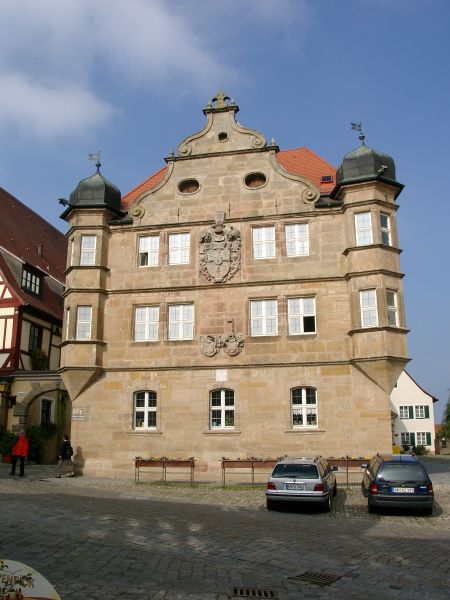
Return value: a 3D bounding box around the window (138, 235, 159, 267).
[{"bbox_3d":[-3.309,-2.134,25.871,0.908,1.438,0.150,-3,-15,11],"label":"window"}]

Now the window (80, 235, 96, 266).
[{"bbox_3d":[-5.823,-2.085,25.156,0.641,1.286,0.120,0,-14,-3],"label":"window"}]

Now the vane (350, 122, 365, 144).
[{"bbox_3d":[5.350,-6.723,23.795,0.500,0.970,0.170,4,-15,-17],"label":"vane"}]

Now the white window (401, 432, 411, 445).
[{"bbox_3d":[17.824,13.700,58.000,0.980,1.200,0.150,-3,-15,11],"label":"white window"}]

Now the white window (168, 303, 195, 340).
[{"bbox_3d":[-1.831,0.953,24.773,1.099,1.505,0.150,-3,-15,11],"label":"white window"}]

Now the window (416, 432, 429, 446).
[{"bbox_3d":[19.546,13.800,58.381,0.950,1.250,0.150,-3,-15,11],"label":"window"}]

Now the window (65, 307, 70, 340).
[{"bbox_3d":[-6.757,1.125,25.476,0.150,1.500,0.630,8,-17,-30],"label":"window"}]

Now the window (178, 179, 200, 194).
[{"bbox_3d":[-1.478,-4.702,24.541,1.000,0.760,0.200,-3,-15,11],"label":"window"}]

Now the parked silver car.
[{"bbox_3d":[2.359,5.291,17.547,1.700,1.400,4.430,-3,-12,12],"label":"parked silver car"}]

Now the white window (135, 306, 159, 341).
[{"bbox_3d":[-3.309,1.033,25.068,1.076,1.488,0.150,-3,-15,11],"label":"white window"}]

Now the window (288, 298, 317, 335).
[{"bbox_3d":[3.118,0.667,23.791,1.139,1.499,0.150,-3,-15,11],"label":"window"}]

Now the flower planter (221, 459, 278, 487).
[{"bbox_3d":[0.945,6.024,20.628,2.220,0.960,0.400,-3,-15,11],"label":"flower planter"}]

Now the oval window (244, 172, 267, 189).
[{"bbox_3d":[1.344,-5.213,25.682,1.020,0.786,0.200,-3,-15,11],"label":"oval window"}]

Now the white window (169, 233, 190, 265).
[{"bbox_3d":[-1.916,-2.135,24.864,0.938,1.323,0.150,-3,-14,11],"label":"white window"}]

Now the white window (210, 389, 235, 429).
[{"bbox_3d":[-0.090,4.259,22.950,0.956,1.546,0.150,-3,-14,11],"label":"white window"}]

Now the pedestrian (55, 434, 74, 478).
[{"bbox_3d":[-6.245,6.096,23.000,0.600,1.662,0.480,-5,-14,17],"label":"pedestrian"}]

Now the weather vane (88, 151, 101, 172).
[{"bbox_3d":[-6.164,-6.557,27.898,0.570,1.150,0.200,0,-14,0],"label":"weather vane"}]

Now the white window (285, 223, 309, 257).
[{"bbox_3d":[2.934,-2.411,23.881,0.943,1.365,0.150,-3,-14,11],"label":"white window"}]

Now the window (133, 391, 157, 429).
[{"bbox_3d":[-3.269,4.520,24.175,0.995,1.629,0.150,-3,-15,11],"label":"window"}]

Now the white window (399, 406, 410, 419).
[{"bbox_3d":[18.000,11.289,59.027,0.950,1.250,0.150,-3,-15,11],"label":"white window"}]

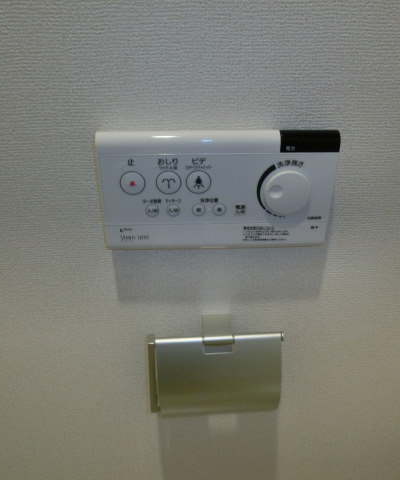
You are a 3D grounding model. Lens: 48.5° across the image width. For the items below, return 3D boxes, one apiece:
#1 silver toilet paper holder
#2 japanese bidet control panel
[{"bbox_3d":[0.017,0.154,0.543,0.156,0.107,0.073,-1,28,-2],"label":"silver toilet paper holder"},{"bbox_3d":[0.019,-0.051,0.458,0.236,0.124,0.028,-1,28,-2],"label":"japanese bidet control panel"}]

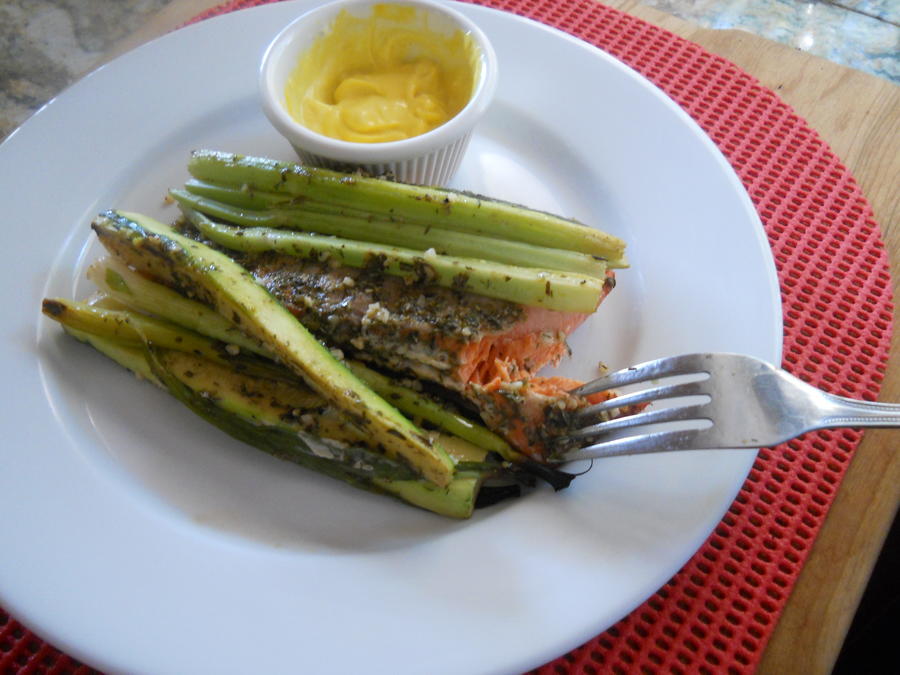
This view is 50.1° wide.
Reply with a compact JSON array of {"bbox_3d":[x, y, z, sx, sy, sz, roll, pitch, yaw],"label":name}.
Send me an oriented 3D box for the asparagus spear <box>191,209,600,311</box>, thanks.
[{"bbox_3d":[-0.018,-0.024,0.297,0.132,0.009,0.011,11,58,8],"label":"asparagus spear"}]

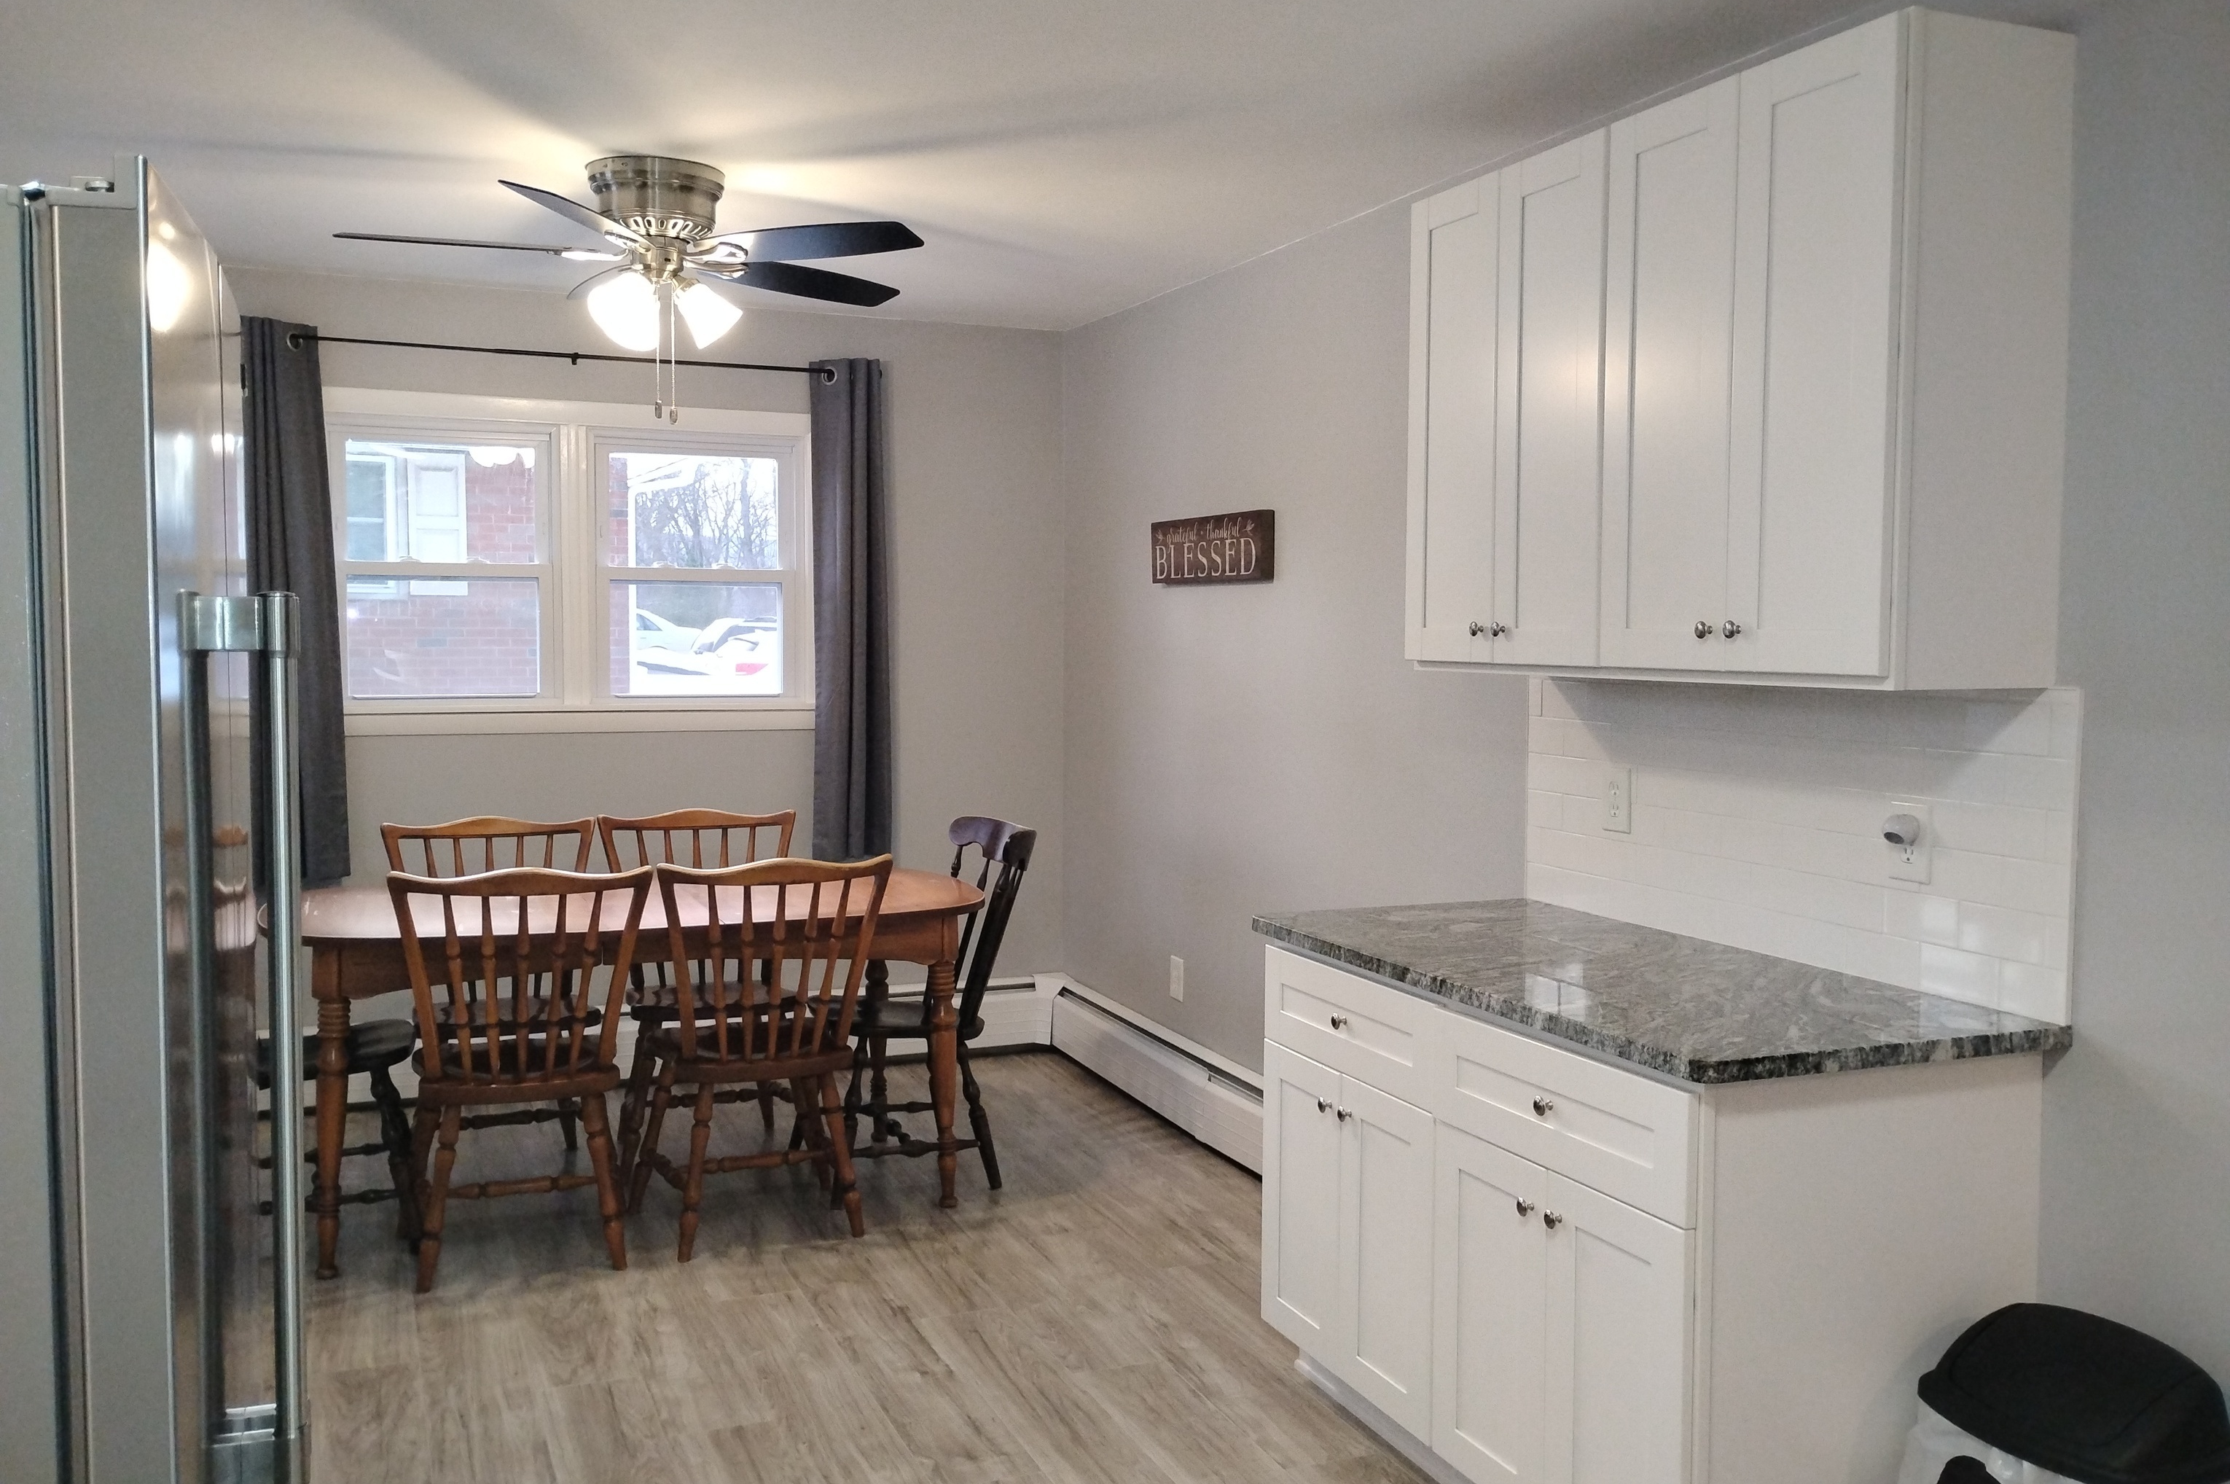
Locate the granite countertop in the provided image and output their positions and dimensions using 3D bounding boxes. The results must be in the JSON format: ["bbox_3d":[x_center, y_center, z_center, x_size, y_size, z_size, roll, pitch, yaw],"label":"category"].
[{"bbox_3d":[0.811,0.386,3.032,0.658,0.031,1.277,-1,4,-23],"label":"granite countertop"}]

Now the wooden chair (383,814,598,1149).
[{"bbox_3d":[-1.613,0.682,4.747,0.555,0.930,0.530,-1,4,-23],"label":"wooden chair"}]

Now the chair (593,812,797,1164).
[{"bbox_3d":[-1.101,0.672,4.964,0.555,0.930,0.530,-1,4,-23],"label":"chair"}]

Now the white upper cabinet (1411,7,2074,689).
[{"bbox_3d":[0.964,-0.567,3.059,0.323,0.916,1.214,-1,4,-23],"label":"white upper cabinet"}]

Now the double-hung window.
[{"bbox_3d":[-1.641,-0.528,5.506,1.460,0.990,0.100,-1,4,-23],"label":"double-hung window"}]

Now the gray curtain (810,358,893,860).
[{"bbox_3d":[-0.839,-0.418,5.770,0.270,1.605,0.105,-1,4,-23],"label":"gray curtain"}]

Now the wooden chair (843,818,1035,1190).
[{"bbox_3d":[-0.548,0.683,4.848,0.550,0.930,0.570,-1,4,-23],"label":"wooden chair"}]

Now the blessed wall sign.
[{"bbox_3d":[0.265,-0.536,5.067,0.040,0.182,0.705,-1,4,-23],"label":"blessed wall sign"}]

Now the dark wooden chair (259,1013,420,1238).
[{"bbox_3d":[-1.958,0.707,4.286,0.560,0.930,0.570,-1,4,-23],"label":"dark wooden chair"}]

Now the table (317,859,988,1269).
[{"bbox_3d":[-1.199,0.777,4.586,1.750,0.765,1.010,-1,4,-23],"label":"table"}]

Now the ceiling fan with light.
[{"bbox_3d":[-1.008,-0.981,3.982,1.320,0.545,1.290,-1,4,-23],"label":"ceiling fan with light"}]

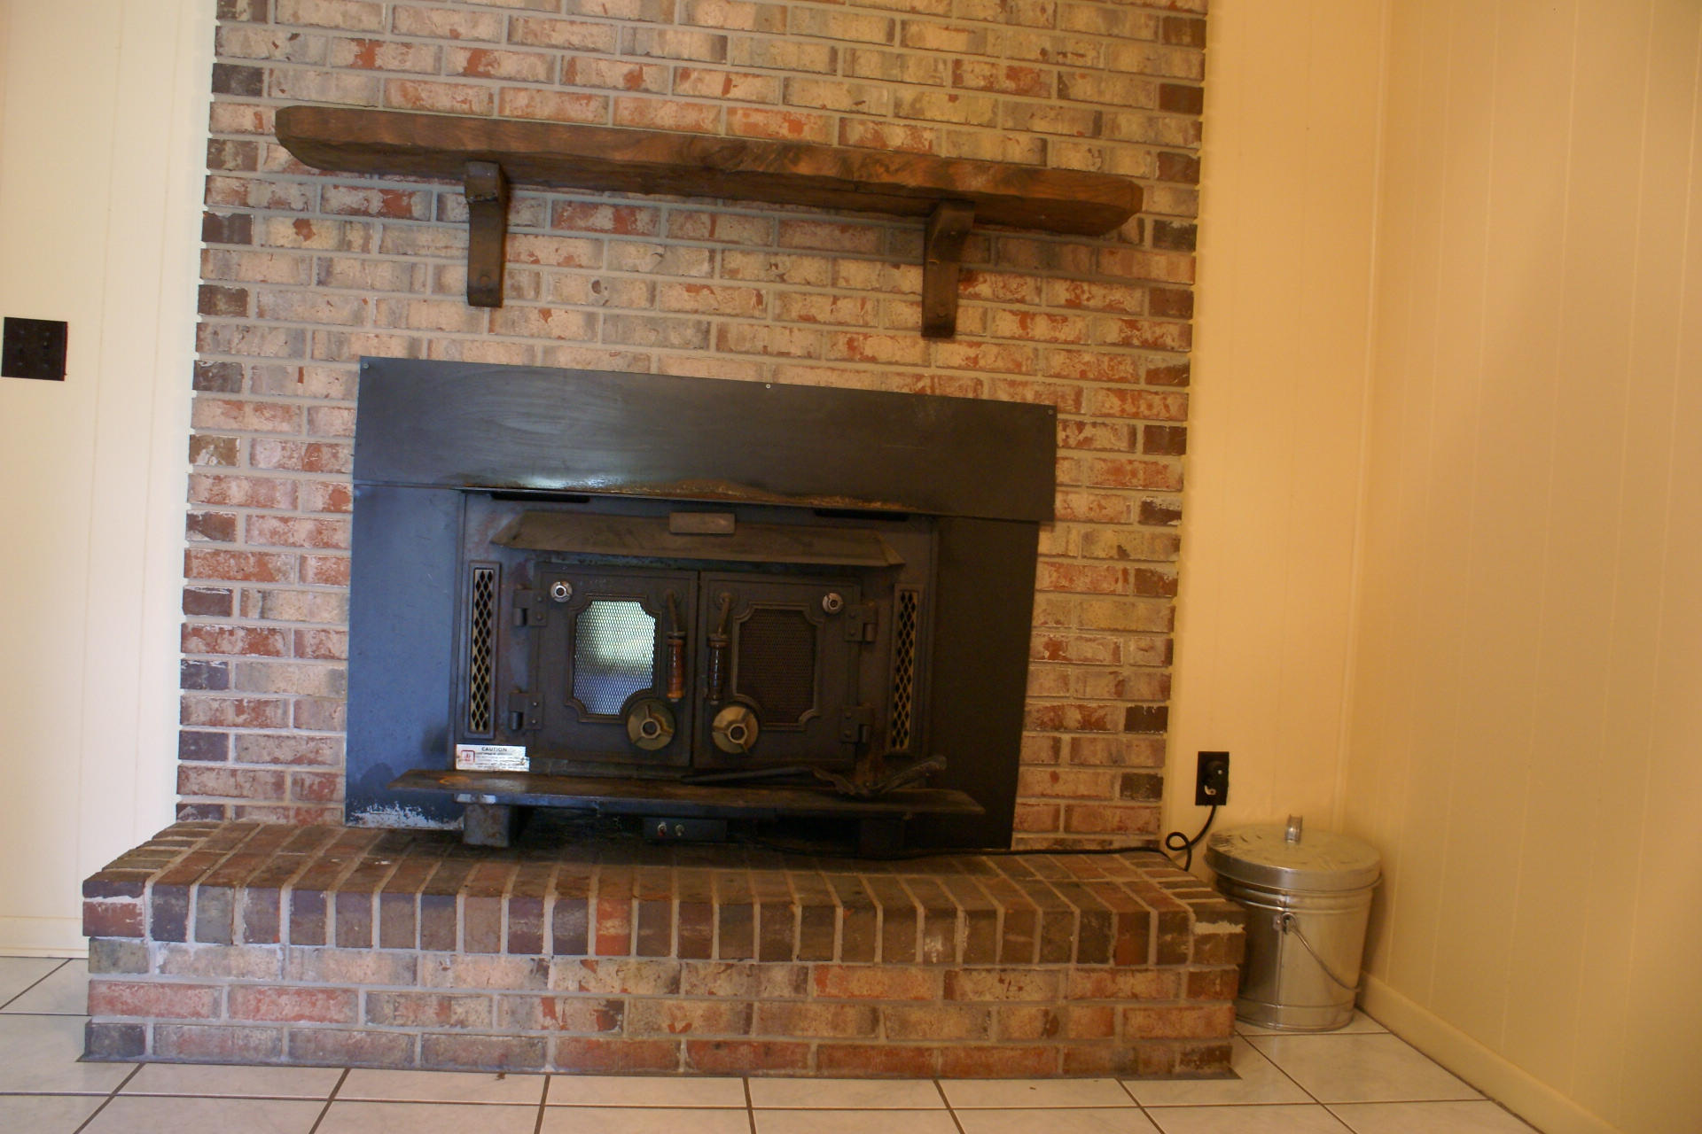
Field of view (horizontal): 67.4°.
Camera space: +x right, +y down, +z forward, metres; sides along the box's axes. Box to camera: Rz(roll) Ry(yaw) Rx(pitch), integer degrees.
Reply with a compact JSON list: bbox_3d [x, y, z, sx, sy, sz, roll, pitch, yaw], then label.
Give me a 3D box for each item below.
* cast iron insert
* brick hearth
[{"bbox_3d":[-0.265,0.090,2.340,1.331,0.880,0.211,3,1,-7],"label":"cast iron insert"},{"bbox_3d":[-0.273,0.672,2.237,1.865,0.296,0.396,3,1,-7],"label":"brick hearth"}]

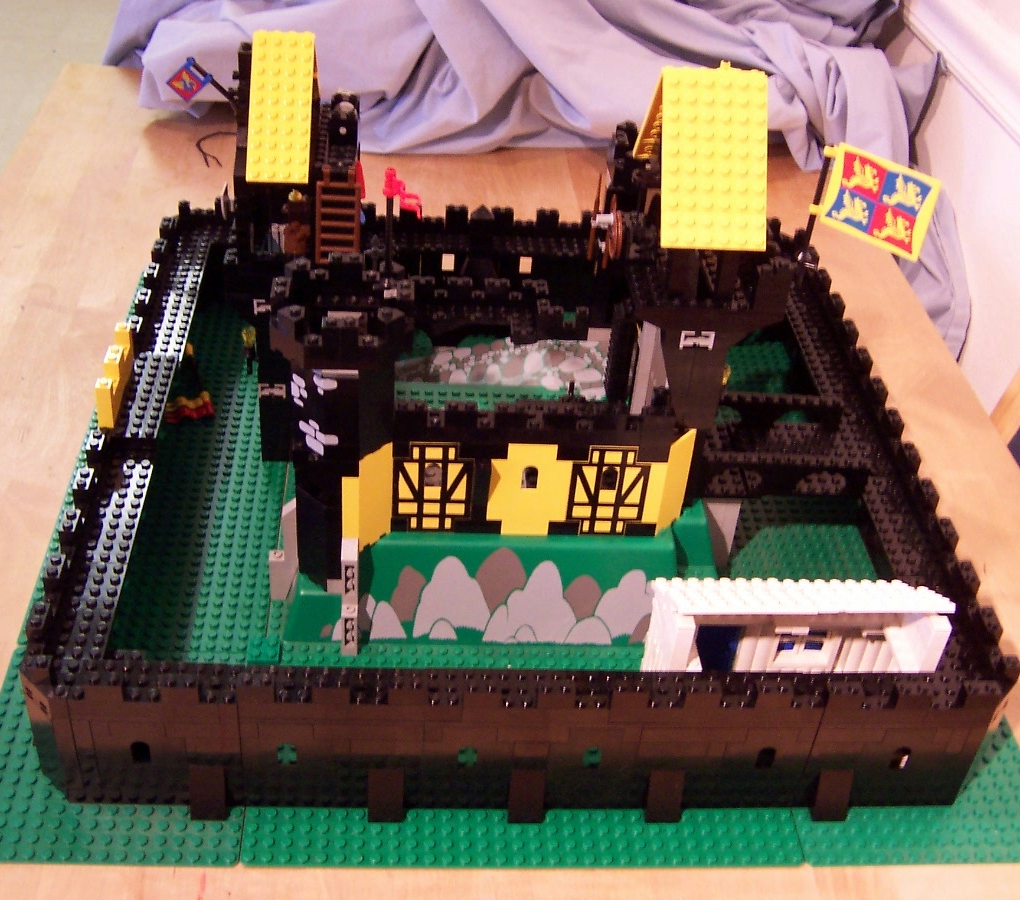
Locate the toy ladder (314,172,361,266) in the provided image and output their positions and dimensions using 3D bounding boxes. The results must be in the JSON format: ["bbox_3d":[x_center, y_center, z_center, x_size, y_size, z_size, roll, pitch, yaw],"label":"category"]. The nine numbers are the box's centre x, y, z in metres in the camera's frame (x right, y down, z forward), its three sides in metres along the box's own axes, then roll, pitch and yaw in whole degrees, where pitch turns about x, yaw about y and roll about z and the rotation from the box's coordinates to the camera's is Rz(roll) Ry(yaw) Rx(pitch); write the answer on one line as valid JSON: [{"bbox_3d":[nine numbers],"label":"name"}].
[{"bbox_3d":[-0.092,-0.125,0.665,0.024,0.053,0.004,2,19,-5],"label":"toy ladder"}]

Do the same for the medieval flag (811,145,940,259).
[{"bbox_3d":[0.225,-0.155,0.773,0.076,0.056,0.005,31,45,28],"label":"medieval flag"}]

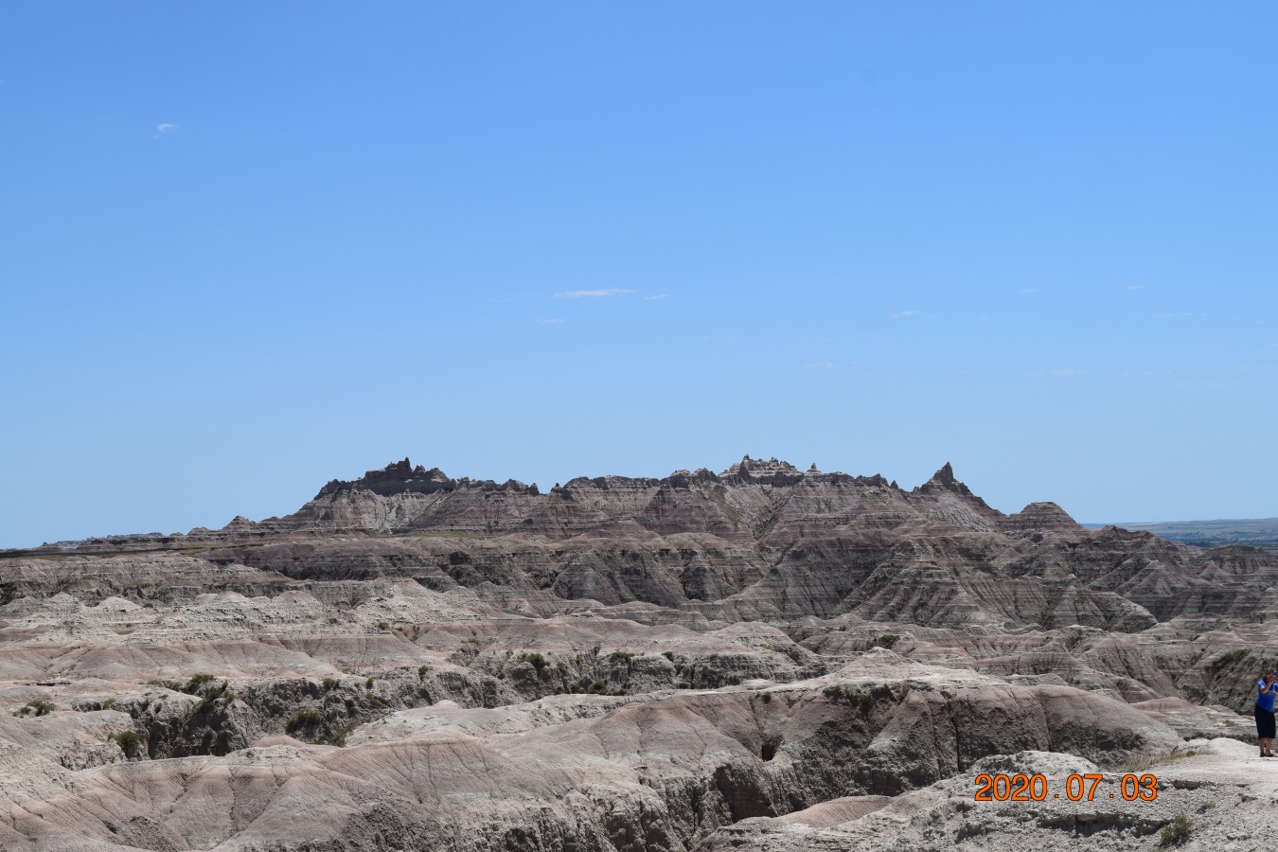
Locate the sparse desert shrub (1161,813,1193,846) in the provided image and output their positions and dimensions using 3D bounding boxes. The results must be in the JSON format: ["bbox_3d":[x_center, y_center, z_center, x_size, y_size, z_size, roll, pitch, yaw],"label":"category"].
[{"bbox_3d":[8.204,6.165,32.500,0.488,0.443,0.439,-1,-3,0],"label":"sparse desert shrub"}]

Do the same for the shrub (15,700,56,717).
[{"bbox_3d":[-23.237,10.864,82.000,1.538,0.608,1.230,-1,-3,0],"label":"shrub"}]

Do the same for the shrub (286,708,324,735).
[{"bbox_3d":[-14.113,12.472,90.000,1.603,1.060,1.363,-1,-3,0],"label":"shrub"}]

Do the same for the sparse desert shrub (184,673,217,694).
[{"bbox_3d":[-20.191,11.835,98.000,1.562,0.898,1.328,-1,-3,0],"label":"sparse desert shrub"}]

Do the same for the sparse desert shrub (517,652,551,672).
[{"bbox_3d":[-5.714,12.755,115.000,1.779,0.973,1.512,-1,-3,0],"label":"sparse desert shrub"}]

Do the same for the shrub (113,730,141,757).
[{"bbox_3d":[-17.796,11.036,74.000,1.006,0.923,0.956,-1,-3,0],"label":"shrub"}]

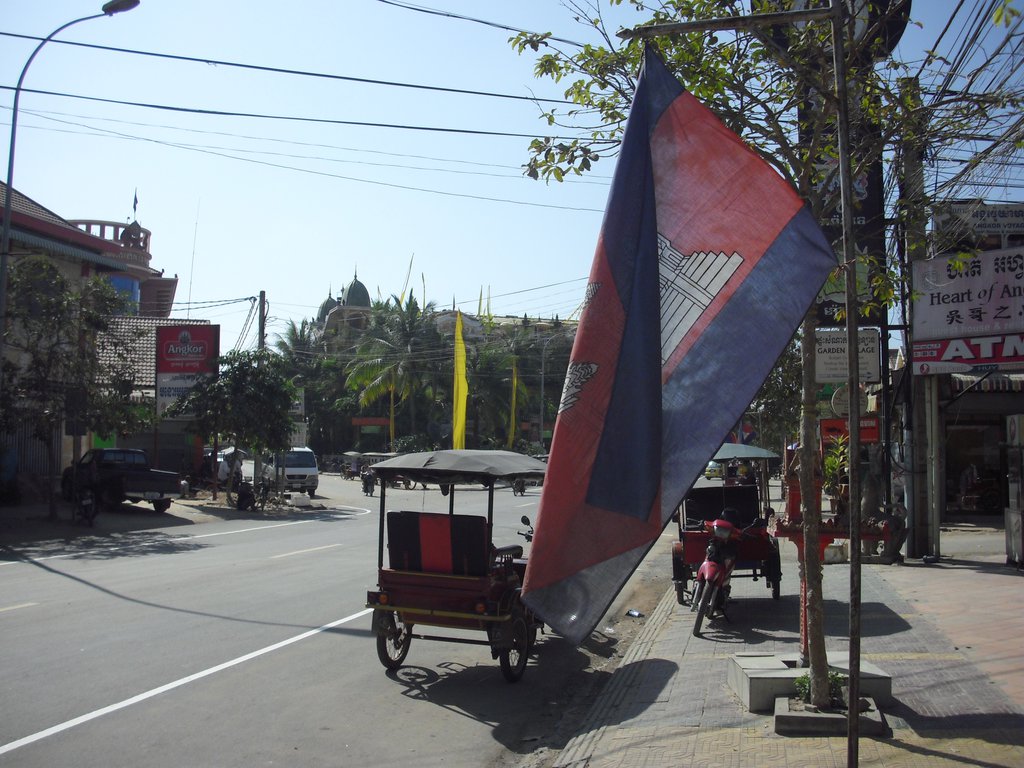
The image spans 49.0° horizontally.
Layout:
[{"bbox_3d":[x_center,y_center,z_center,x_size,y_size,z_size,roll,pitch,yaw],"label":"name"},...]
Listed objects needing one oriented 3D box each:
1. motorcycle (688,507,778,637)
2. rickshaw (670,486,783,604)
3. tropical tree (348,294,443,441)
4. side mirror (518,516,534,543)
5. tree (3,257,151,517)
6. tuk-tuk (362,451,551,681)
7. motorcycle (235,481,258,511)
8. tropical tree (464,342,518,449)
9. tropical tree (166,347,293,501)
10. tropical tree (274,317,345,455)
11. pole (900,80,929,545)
[{"bbox_3d":[2.065,1.806,10.804,0.740,1.070,1.870,-1,-4,15],"label":"motorcycle"},{"bbox_3d":[2.345,1.600,12.522,1.200,1.680,1.800,0,-4,6],"label":"rickshaw"},{"bbox_3d":[-9.276,-0.338,88.215,7.359,13.845,7.359,0,-4,0],"label":"tropical tree"},{"bbox_3d":[0.142,1.414,11.000,0.150,0.230,0.100,-1,-4,15],"label":"side mirror"},{"bbox_3d":[-11.676,0.018,30.063,4.377,6.994,4.158,0,-4,0],"label":"tree"},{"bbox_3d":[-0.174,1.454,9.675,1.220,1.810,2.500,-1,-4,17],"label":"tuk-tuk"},{"bbox_3d":[-8.230,3.379,34.651,0.700,1.020,1.800,1,-4,-10],"label":"motorcycle"},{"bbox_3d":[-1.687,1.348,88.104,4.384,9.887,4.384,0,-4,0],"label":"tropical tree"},{"bbox_3d":[-9.303,1.342,36.991,4.279,5.099,4.065,0,-4,0],"label":"tropical tree"},{"bbox_3d":[-15.134,0.565,84.145,5.231,11.397,5.231,0,-4,0],"label":"tropical tree"},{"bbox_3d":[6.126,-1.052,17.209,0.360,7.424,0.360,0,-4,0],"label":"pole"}]

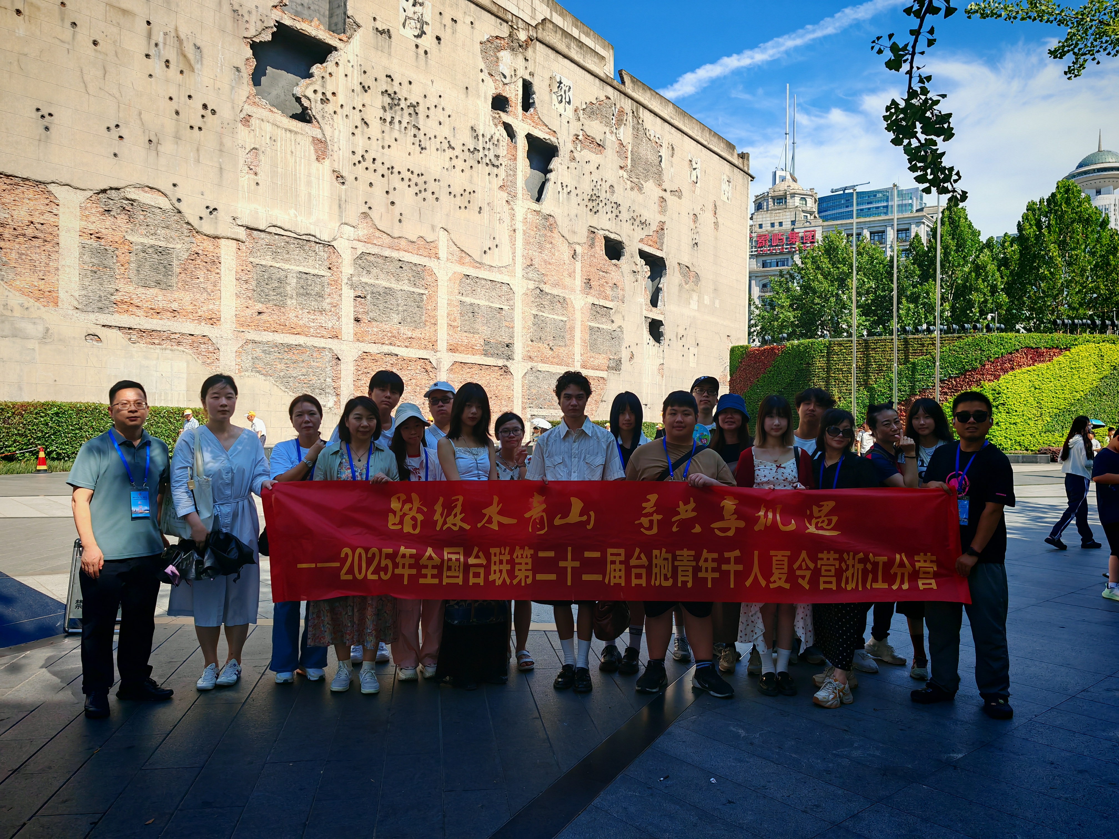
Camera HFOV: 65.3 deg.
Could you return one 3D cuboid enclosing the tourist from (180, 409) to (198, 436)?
[{"bbox_3d":[-8.607,0.571,20.300,0.500,1.626,0.520,1,0,41],"label":"tourist"}]

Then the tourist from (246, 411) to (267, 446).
[{"bbox_3d":[-7.433,0.593,21.400,0.560,1.601,0.500,1,0,-31],"label":"tourist"}]

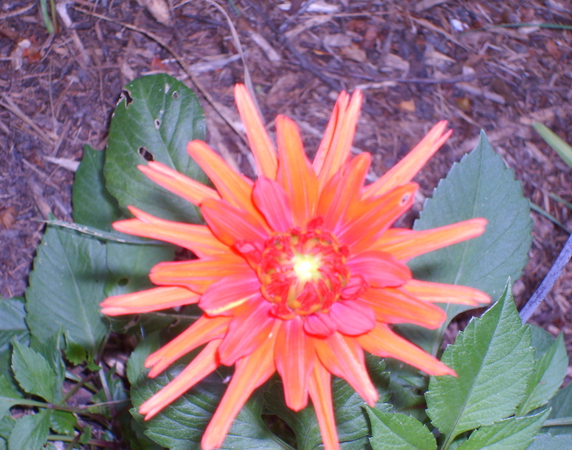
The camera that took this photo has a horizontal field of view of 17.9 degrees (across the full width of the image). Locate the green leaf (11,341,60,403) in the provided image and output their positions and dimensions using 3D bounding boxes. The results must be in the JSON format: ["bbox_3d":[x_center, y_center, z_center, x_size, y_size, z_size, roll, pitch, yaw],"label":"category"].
[{"bbox_3d":[-0.096,0.055,0.690,0.015,0.006,0.030,-28,72,-17],"label":"green leaf"}]

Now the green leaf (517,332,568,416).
[{"bbox_3d":[0.097,0.057,0.690,0.017,0.008,0.040,29,67,7],"label":"green leaf"}]

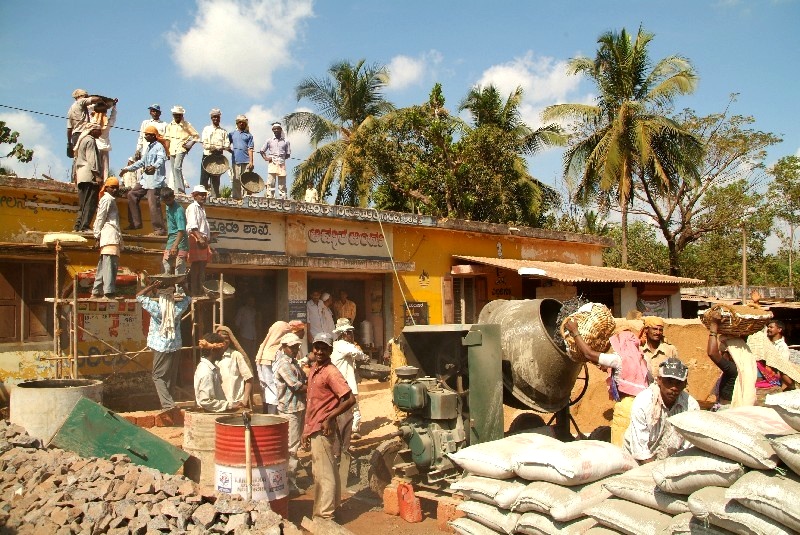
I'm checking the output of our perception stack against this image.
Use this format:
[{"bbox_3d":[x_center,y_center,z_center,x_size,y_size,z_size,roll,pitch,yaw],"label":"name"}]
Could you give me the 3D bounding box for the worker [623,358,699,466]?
[{"bbox_3d":[1.601,1.251,3.663,0.520,1.500,0.450,-1,-5,14],"label":"worker"}]

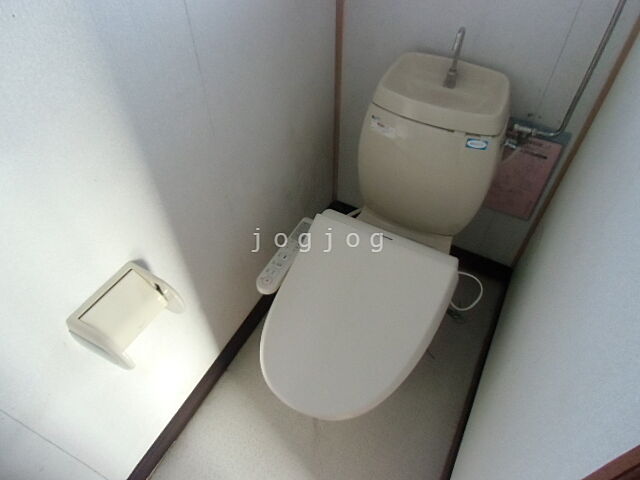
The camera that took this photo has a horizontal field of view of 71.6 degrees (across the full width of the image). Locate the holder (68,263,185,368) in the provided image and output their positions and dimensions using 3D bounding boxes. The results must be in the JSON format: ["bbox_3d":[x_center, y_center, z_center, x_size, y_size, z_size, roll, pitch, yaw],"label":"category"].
[{"bbox_3d":[-0.349,0.138,0.812,0.102,0.092,0.151,22,53,18],"label":"holder"}]

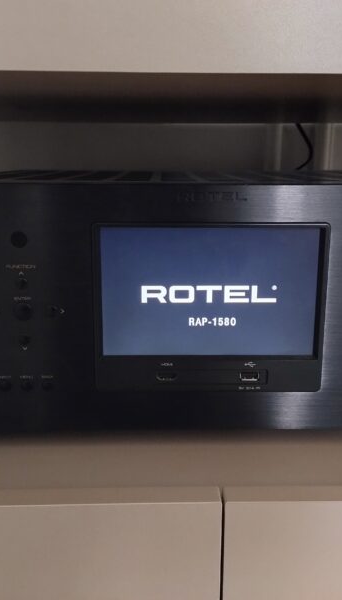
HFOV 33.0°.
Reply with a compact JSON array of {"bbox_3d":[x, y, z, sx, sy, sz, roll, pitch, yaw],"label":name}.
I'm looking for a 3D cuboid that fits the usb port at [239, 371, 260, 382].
[{"bbox_3d":[0.058,0.056,0.423,0.014,0.008,0.008,0,12,-1],"label":"usb port"}]

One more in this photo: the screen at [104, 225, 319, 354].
[{"bbox_3d":[0.028,-0.005,0.411,0.154,0.093,0.008,0,12,-1],"label":"screen"}]

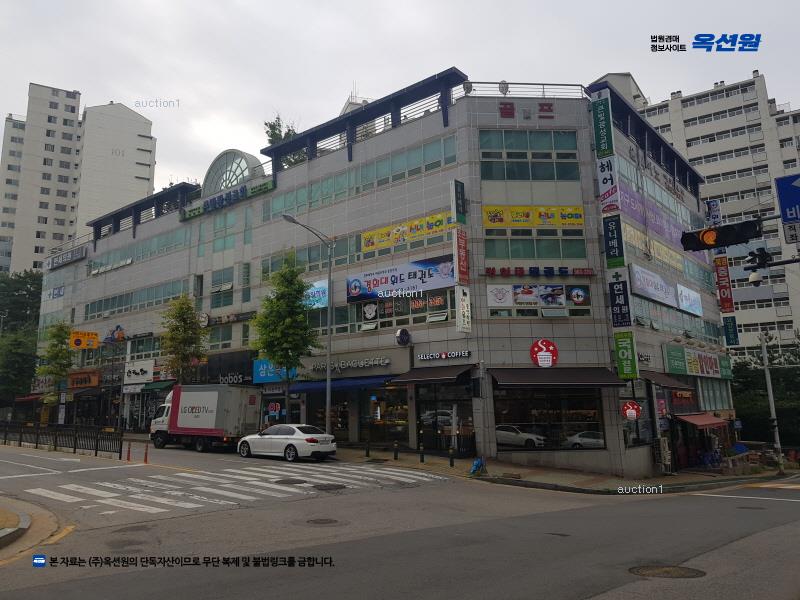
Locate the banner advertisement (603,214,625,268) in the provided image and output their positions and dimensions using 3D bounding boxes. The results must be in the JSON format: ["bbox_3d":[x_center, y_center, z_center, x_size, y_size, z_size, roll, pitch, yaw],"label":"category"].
[{"bbox_3d":[10.116,-2.776,28.413,0.770,2.461,0.200,-11,-15,40],"label":"banner advertisement"}]

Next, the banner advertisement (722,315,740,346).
[{"bbox_3d":[22.704,2.152,41.119,0.779,1.950,0.200,-10,-14,40],"label":"banner advertisement"}]

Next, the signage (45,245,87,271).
[{"bbox_3d":[-29.802,-3.606,53.958,7.862,1.066,0.300,-10,-14,37],"label":"signage"}]

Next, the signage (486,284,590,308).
[{"bbox_3d":[6.431,-0.186,27.665,4.849,0.987,0.080,-1,-11,-6],"label":"signage"}]

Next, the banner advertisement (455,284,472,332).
[{"bbox_3d":[2.882,0.448,27.232,0.250,2.057,0.802,-10,-14,37],"label":"banner advertisement"}]

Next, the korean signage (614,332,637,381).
[{"bbox_3d":[10.391,2.538,27.516,0.833,2.156,0.250,-10,-14,37],"label":"korean signage"}]

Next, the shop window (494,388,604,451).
[{"bbox_3d":[6.631,5.122,26.601,4.825,2.943,0.120,0,-11,-4],"label":"shop window"}]

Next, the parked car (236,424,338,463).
[{"bbox_3d":[-5.050,6.229,26.523,4.900,1.460,1.860,-7,-12,36],"label":"parked car"}]

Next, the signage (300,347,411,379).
[{"bbox_3d":[-2.420,3.384,31.364,7.672,1.201,0.300,-10,-14,37],"label":"signage"}]

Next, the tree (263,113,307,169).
[{"bbox_3d":[-7.674,-10.220,40.079,2.777,4.733,2.777,-10,-14,35],"label":"tree"}]

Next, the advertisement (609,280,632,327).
[{"bbox_3d":[10.464,0.217,28.457,0.850,2.150,0.220,-8,-13,32],"label":"advertisement"}]

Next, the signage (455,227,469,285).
[{"bbox_3d":[2.761,-1.924,27.153,0.200,2.450,0.712,-10,-14,39],"label":"signage"}]

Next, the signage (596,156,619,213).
[{"bbox_3d":[10.331,-5.648,29.549,0.880,2.820,0.220,-8,-13,32],"label":"signage"}]

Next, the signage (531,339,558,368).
[{"bbox_3d":[6.532,2.376,26.991,1.291,1.294,0.150,0,-11,-4],"label":"signage"}]

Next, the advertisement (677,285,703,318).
[{"bbox_3d":[18.671,0.114,38.795,0.200,1.550,5.000,-10,-14,40],"label":"advertisement"}]

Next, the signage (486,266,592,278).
[{"bbox_3d":[6.466,-1.271,27.808,5.114,0.500,0.200,-1,-11,-6],"label":"signage"}]

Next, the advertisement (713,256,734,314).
[{"bbox_3d":[23.290,-1.063,43.253,0.850,4.133,0.200,-11,-15,40],"label":"advertisement"}]

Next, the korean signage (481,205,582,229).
[{"bbox_3d":[6.293,-3.938,28.231,4.858,1.083,0.080,0,-11,-4],"label":"korean signage"}]

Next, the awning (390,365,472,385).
[{"bbox_3d":[1.522,3.396,27.369,3.543,0.782,1.734,-10,-14,37],"label":"awning"}]

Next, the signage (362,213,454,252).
[{"bbox_3d":[0.391,-3.443,30.453,6.067,0.991,0.120,-10,-14,37],"label":"signage"}]

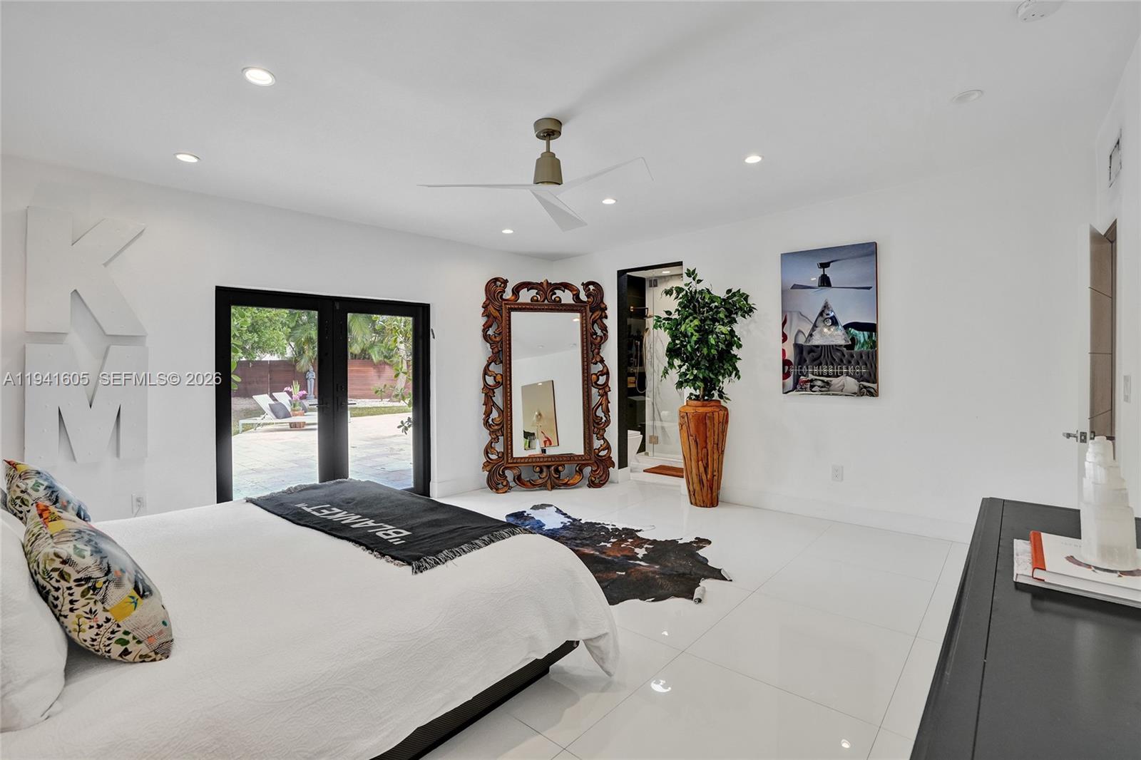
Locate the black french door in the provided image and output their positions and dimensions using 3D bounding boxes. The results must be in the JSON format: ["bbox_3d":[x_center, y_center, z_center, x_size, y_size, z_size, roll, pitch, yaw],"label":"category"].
[{"bbox_3d":[-2.096,0.239,4.558,0.120,1.978,1.831,0,1,44],"label":"black french door"}]

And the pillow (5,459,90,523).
[{"bbox_3d":[-2.068,0.481,2.023,0.470,0.480,0.190,0,33,42],"label":"pillow"}]

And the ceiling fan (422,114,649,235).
[{"bbox_3d":[-0.189,-1.227,2.808,1.240,0.399,1.320,0,1,-11],"label":"ceiling fan"}]

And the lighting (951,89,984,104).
[{"bbox_3d":[2.071,-1.476,2.640,0.135,0.030,0.135,0,1,42],"label":"lighting"}]

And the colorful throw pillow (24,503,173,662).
[{"bbox_3d":[-1.237,0.474,1.320,0.470,0.480,0.190,0,28,42],"label":"colorful throw pillow"}]

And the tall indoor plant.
[{"bbox_3d":[1.268,0.064,4.888,0.970,2.280,0.880,0,1,42],"label":"tall indoor plant"}]

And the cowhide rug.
[{"bbox_3d":[0.180,1.214,3.869,1.490,0.020,2.350,-1,1,-33],"label":"cowhide rug"}]

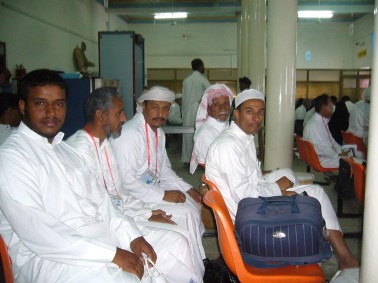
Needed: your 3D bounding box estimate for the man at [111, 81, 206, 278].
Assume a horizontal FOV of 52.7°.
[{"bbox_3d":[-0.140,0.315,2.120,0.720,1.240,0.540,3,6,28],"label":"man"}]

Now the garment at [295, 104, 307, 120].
[{"bbox_3d":[2.120,-0.508,7.400,0.360,0.450,0.440,-2,7,-11],"label":"garment"}]

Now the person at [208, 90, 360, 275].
[{"bbox_3d":[0.570,0.286,2.320,0.900,1.170,0.520,-1,7,-5],"label":"person"}]

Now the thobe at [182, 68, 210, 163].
[{"bbox_3d":[0.110,-0.400,6.100,0.500,1.450,0.360,5,9,37],"label":"thobe"}]

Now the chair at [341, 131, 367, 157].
[{"bbox_3d":[2.030,0.251,4.350,0.500,0.740,0.460,-1,7,-9],"label":"chair"}]

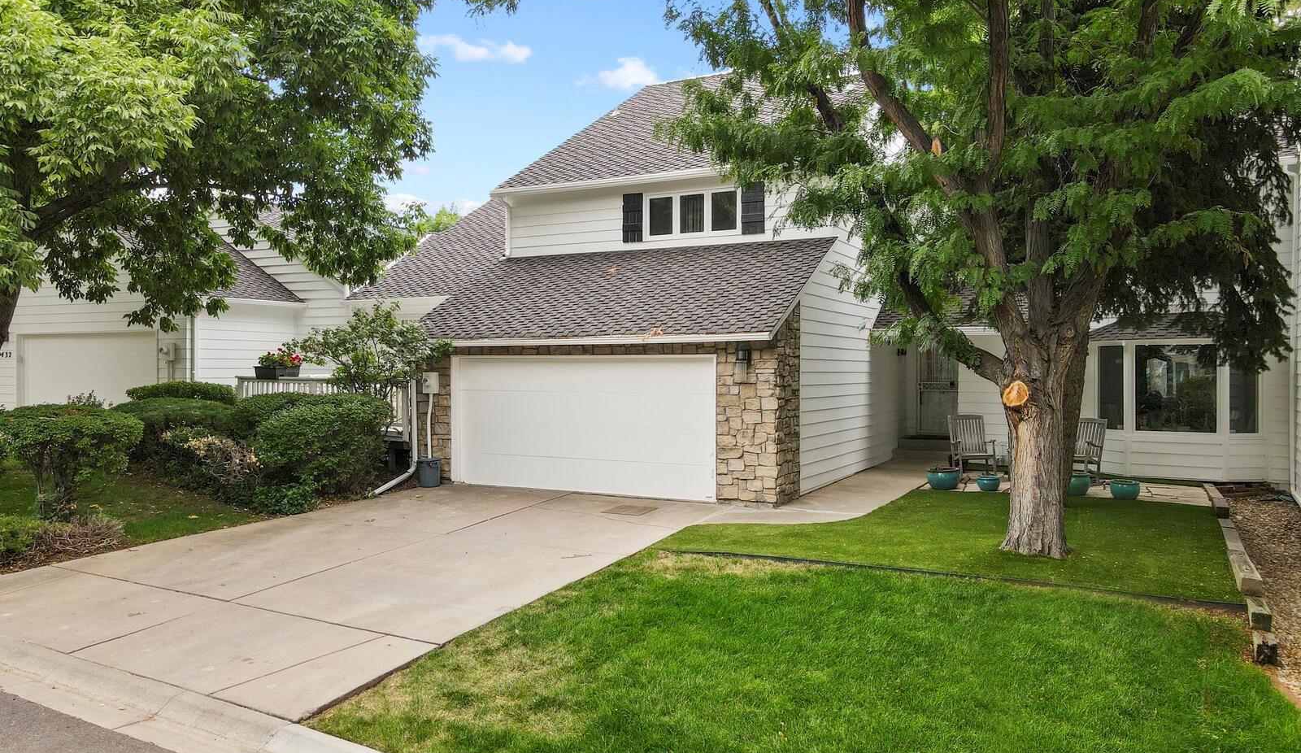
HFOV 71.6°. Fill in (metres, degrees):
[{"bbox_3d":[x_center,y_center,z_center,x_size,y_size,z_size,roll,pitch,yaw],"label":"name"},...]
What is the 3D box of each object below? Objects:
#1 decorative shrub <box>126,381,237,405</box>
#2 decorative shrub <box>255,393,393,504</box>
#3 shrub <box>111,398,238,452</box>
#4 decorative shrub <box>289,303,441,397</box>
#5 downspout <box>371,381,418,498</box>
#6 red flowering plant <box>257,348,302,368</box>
[{"bbox_3d":[-9.100,0.750,17.500,1.750,1.280,1.550,0,0,29],"label":"decorative shrub"},{"bbox_3d":[-5.400,1.110,14.900,1.900,1.680,1.750,0,0,29],"label":"decorative shrub"},{"bbox_3d":[-8.380,1.010,15.900,1.850,1.220,1.650,0,0,29],"label":"shrub"},{"bbox_3d":[-4.960,0.190,15.800,2.450,2.900,2.000,0,0,29],"label":"decorative shrub"},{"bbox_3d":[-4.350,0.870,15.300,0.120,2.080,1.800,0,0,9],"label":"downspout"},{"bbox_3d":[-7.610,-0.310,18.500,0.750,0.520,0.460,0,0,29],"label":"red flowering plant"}]

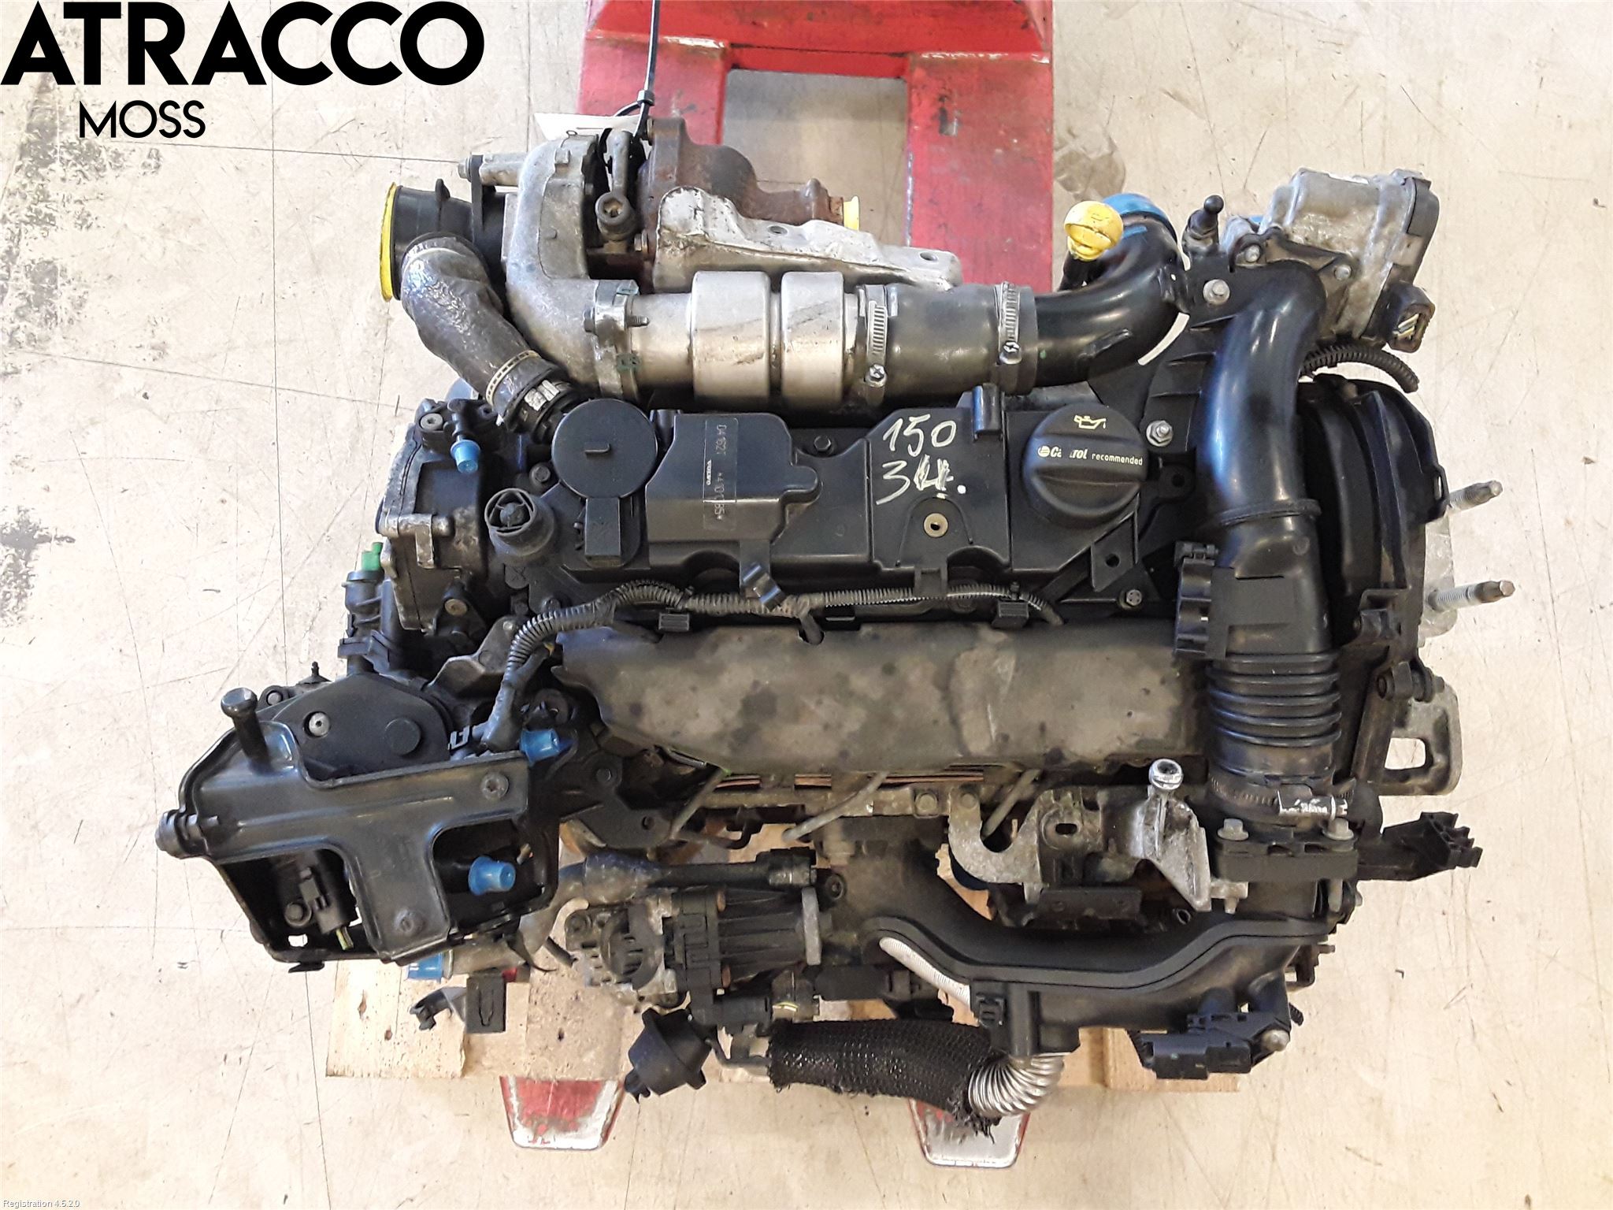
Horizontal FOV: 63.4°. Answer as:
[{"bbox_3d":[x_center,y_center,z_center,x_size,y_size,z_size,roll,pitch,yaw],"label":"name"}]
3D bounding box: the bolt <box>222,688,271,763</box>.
[{"bbox_3d":[-0.280,0.059,0.654,0.018,0.041,0.018,1,44,-1],"label":"bolt"}]

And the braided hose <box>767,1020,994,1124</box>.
[{"bbox_3d":[0.047,0.298,0.840,0.142,0.050,0.054,4,75,1],"label":"braided hose"}]

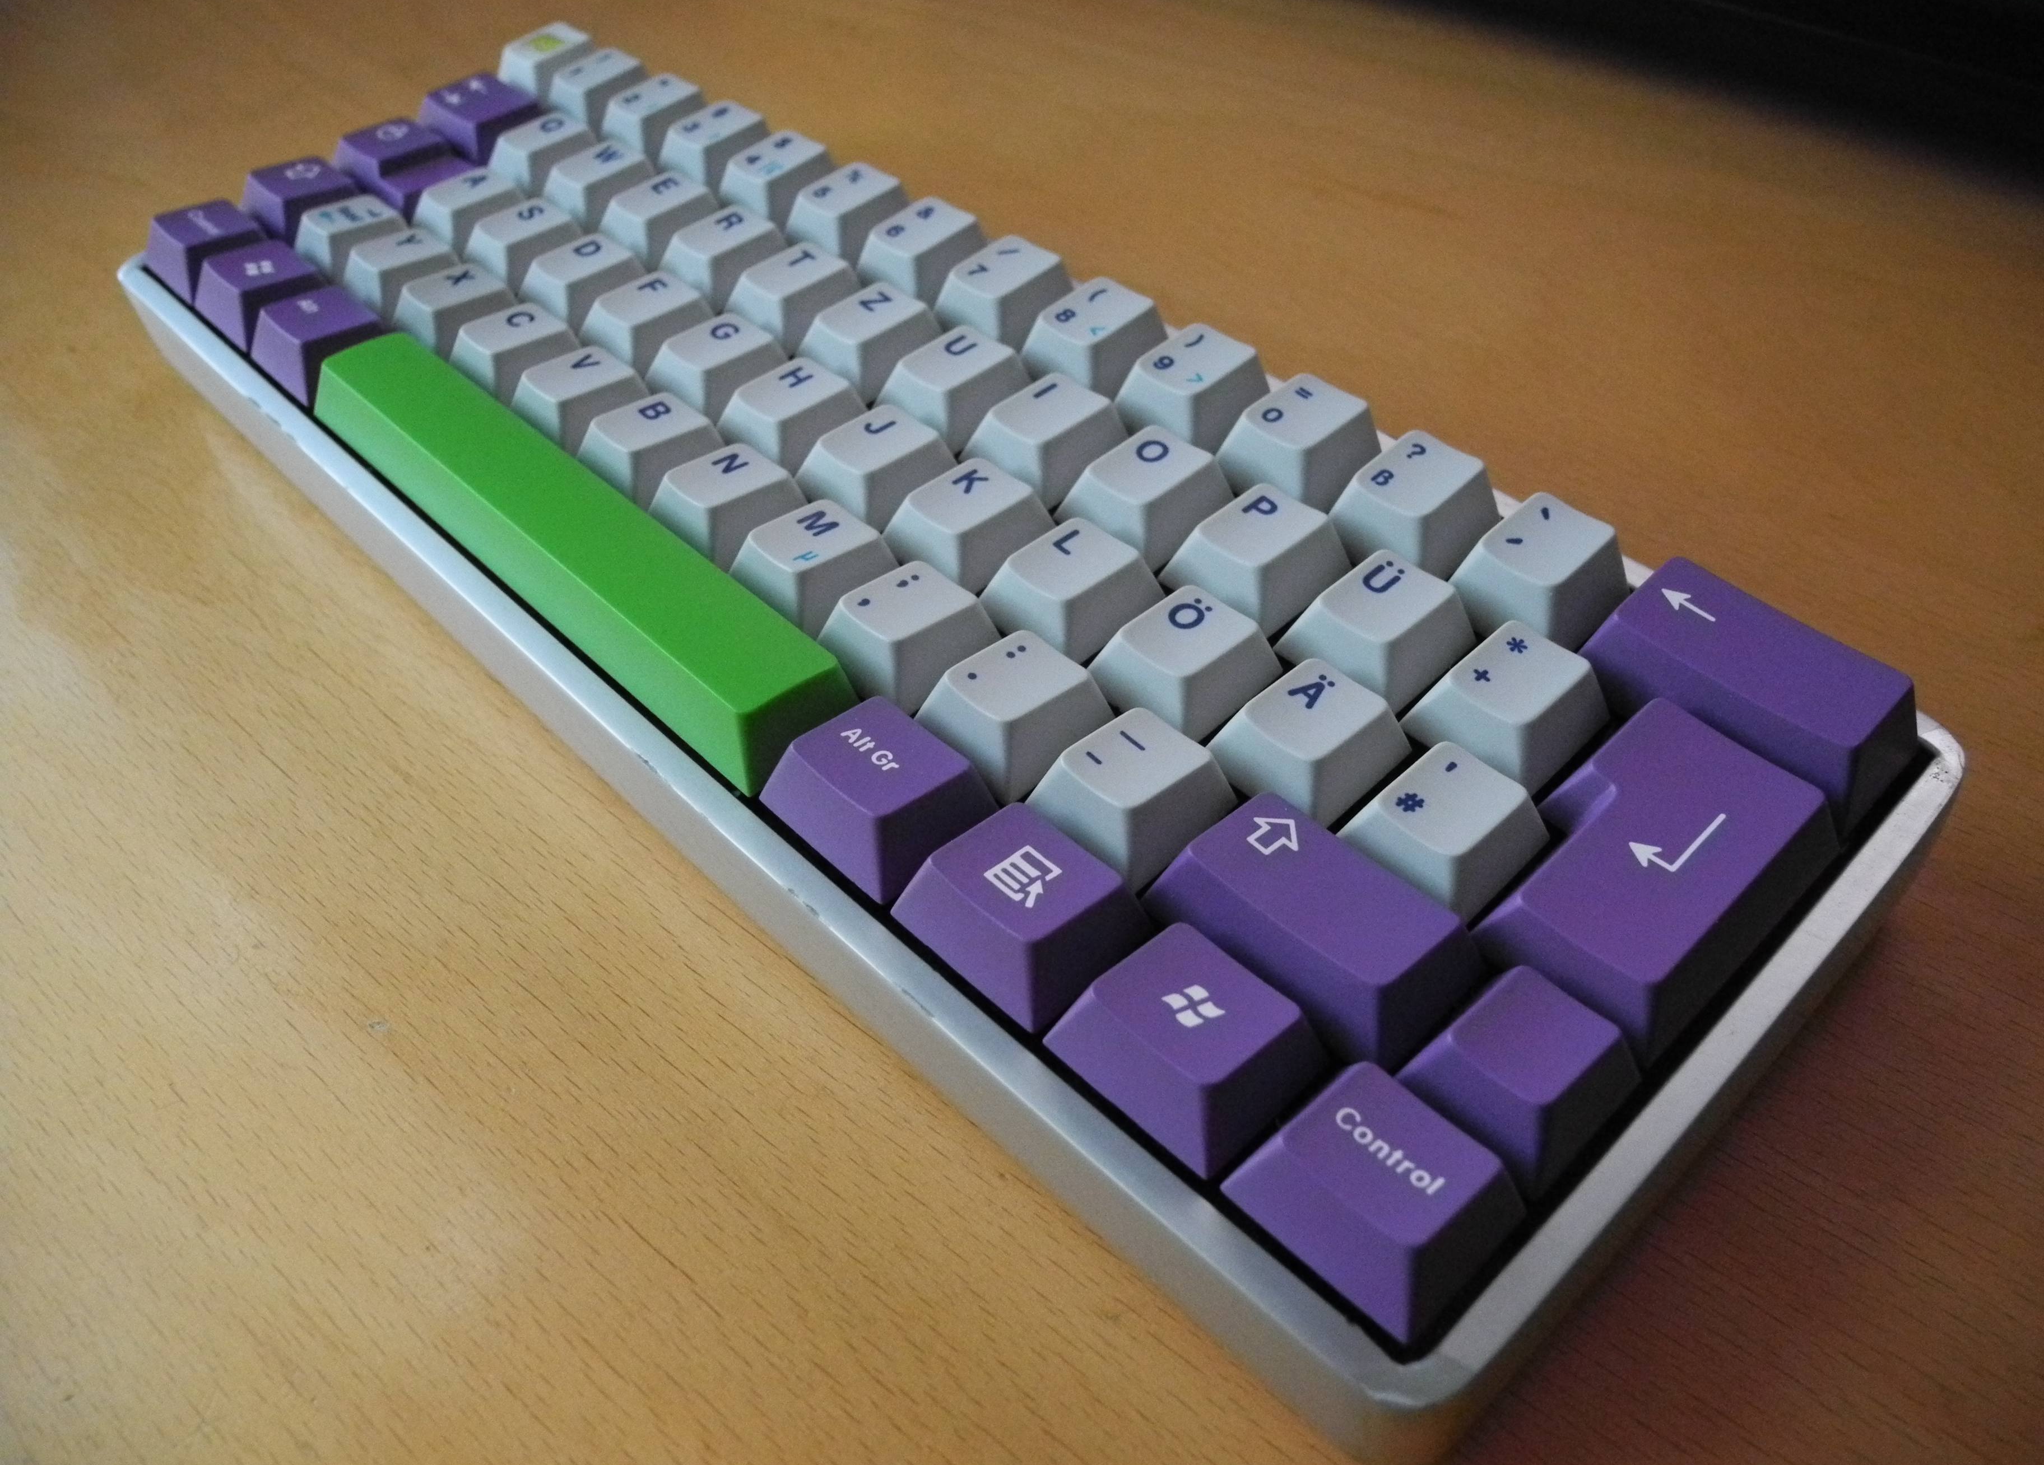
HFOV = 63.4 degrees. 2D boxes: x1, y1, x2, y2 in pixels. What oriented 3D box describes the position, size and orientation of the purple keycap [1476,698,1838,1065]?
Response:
[{"bbox_3d":[0.064,0.013,0.170,0.037,0.008,0.028,-38,54,-24],"label":"purple keycap"}]

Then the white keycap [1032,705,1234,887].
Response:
[{"bbox_3d":[0.012,0.005,0.183,0.018,0.009,0.018,-38,54,-24],"label":"white keycap"}]

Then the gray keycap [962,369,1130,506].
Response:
[{"bbox_3d":[0.003,-0.041,0.228,0.018,0.008,0.018,-38,54,-24],"label":"gray keycap"}]

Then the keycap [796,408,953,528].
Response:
[{"bbox_3d":[-0.020,-0.038,0.228,0.018,0.007,0.018,-38,54,-24],"label":"keycap"}]

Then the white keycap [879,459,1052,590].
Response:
[{"bbox_3d":[-0.007,-0.028,0.218,0.018,0.007,0.018,-38,54,-24],"label":"white keycap"}]

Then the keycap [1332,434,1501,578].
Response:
[{"bbox_3d":[0.049,-0.029,0.209,0.018,0.009,0.018,-38,54,-24],"label":"keycap"}]

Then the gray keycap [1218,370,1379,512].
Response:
[{"bbox_3d":[0.036,-0.039,0.219,0.018,0.009,0.018,-38,54,-24],"label":"gray keycap"}]

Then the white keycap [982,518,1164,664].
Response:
[{"bbox_3d":[0.006,-0.019,0.207,0.018,0.008,0.018,-38,54,-24],"label":"white keycap"}]

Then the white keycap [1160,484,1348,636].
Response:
[{"bbox_3d":[0.029,-0.023,0.207,0.018,0.008,0.018,-38,54,-24],"label":"white keycap"}]

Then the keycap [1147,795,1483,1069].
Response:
[{"bbox_3d":[0.029,0.018,0.169,0.018,0.009,0.032,-38,54,-24],"label":"keycap"}]

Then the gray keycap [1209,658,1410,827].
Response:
[{"bbox_3d":[0.032,0.000,0.187,0.018,0.007,0.018,-38,54,-24],"label":"gray keycap"}]

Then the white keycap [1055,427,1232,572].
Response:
[{"bbox_3d":[0.016,-0.032,0.217,0.018,0.008,0.018,-38,54,-24],"label":"white keycap"}]

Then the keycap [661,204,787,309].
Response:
[{"bbox_3d":[-0.049,-0.078,0.269,0.018,0.008,0.018,-38,54,-24],"label":"keycap"}]

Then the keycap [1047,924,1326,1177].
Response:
[{"bbox_3d":[0.016,0.029,0.162,0.018,0.009,0.023,-38,54,-24],"label":"keycap"}]

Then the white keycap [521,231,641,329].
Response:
[{"bbox_3d":[-0.072,-0.075,0.269,0.018,0.007,0.018,-38,54,-24],"label":"white keycap"}]

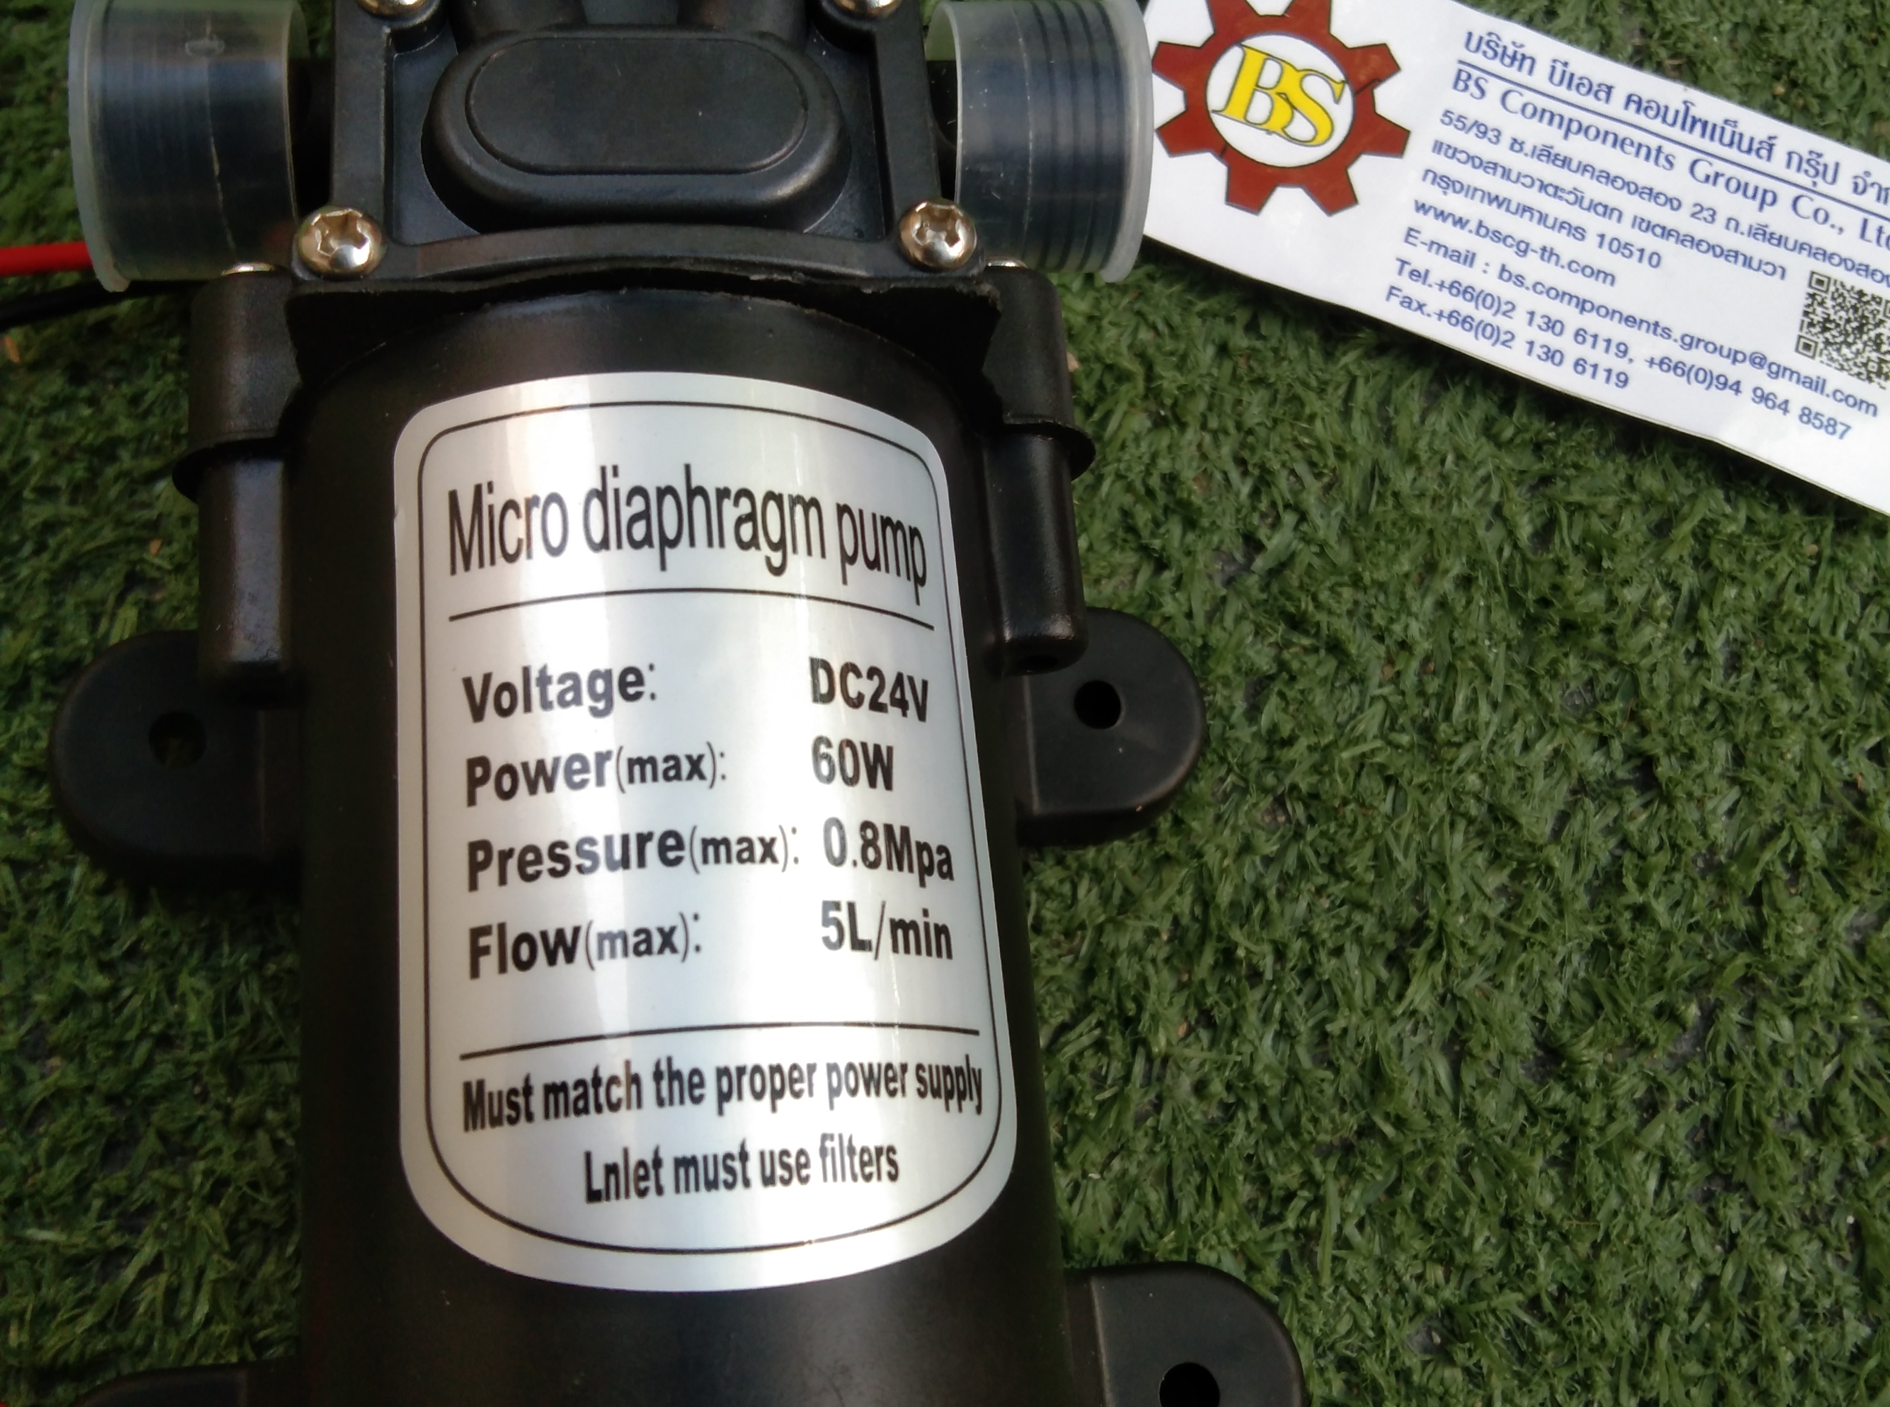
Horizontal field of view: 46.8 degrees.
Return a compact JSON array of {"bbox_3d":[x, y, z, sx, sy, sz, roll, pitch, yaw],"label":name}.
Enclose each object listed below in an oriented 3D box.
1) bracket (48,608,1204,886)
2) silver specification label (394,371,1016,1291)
[{"bbox_3d":[-0.025,0.002,0.182,0.094,0.017,0.019,-3,73,-9],"label":"bracket"},{"bbox_3d":[-0.015,0.007,0.136,0.038,0.009,0.057,-1,72,-15],"label":"silver specification label"}]

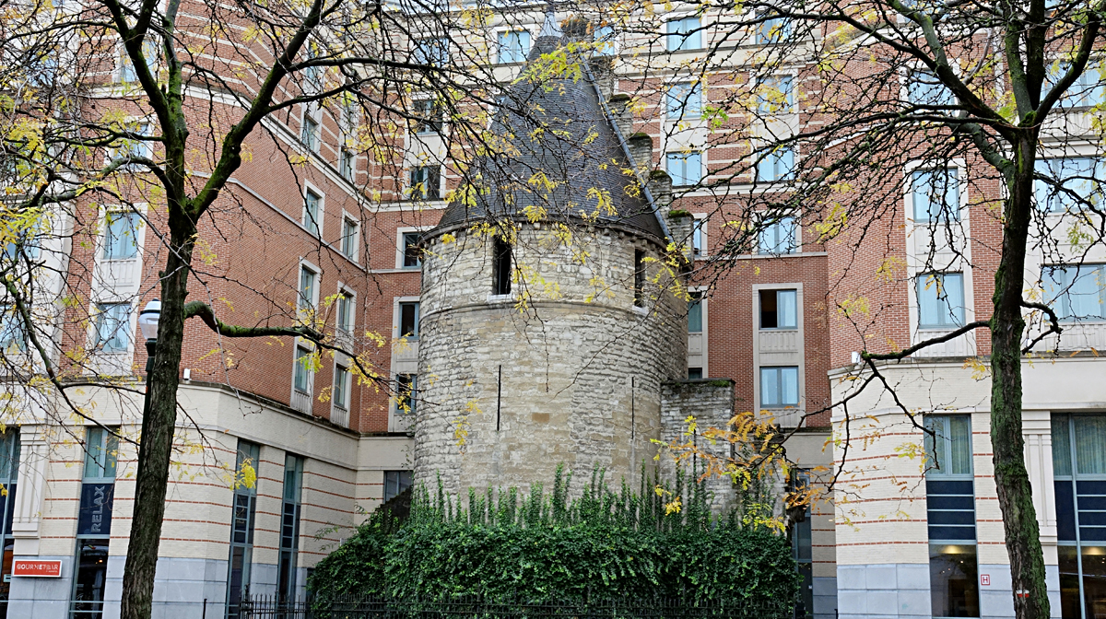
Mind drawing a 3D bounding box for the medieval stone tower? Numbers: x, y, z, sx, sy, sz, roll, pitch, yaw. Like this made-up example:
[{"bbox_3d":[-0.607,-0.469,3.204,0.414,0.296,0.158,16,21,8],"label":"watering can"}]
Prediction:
[{"bbox_3d":[0.052,-0.178,42.949,9.038,22.880,8.857,-3,-14,17],"label":"medieval stone tower"}]

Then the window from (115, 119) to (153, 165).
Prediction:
[{"bbox_3d":[-13.421,-5.197,40.098,1.125,1.526,0.150,-2,-14,13],"label":"window"}]

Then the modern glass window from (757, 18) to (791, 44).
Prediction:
[{"bbox_3d":[8.715,-11.162,49.760,1.388,1.502,0.150,-2,-14,13],"label":"modern glass window"}]

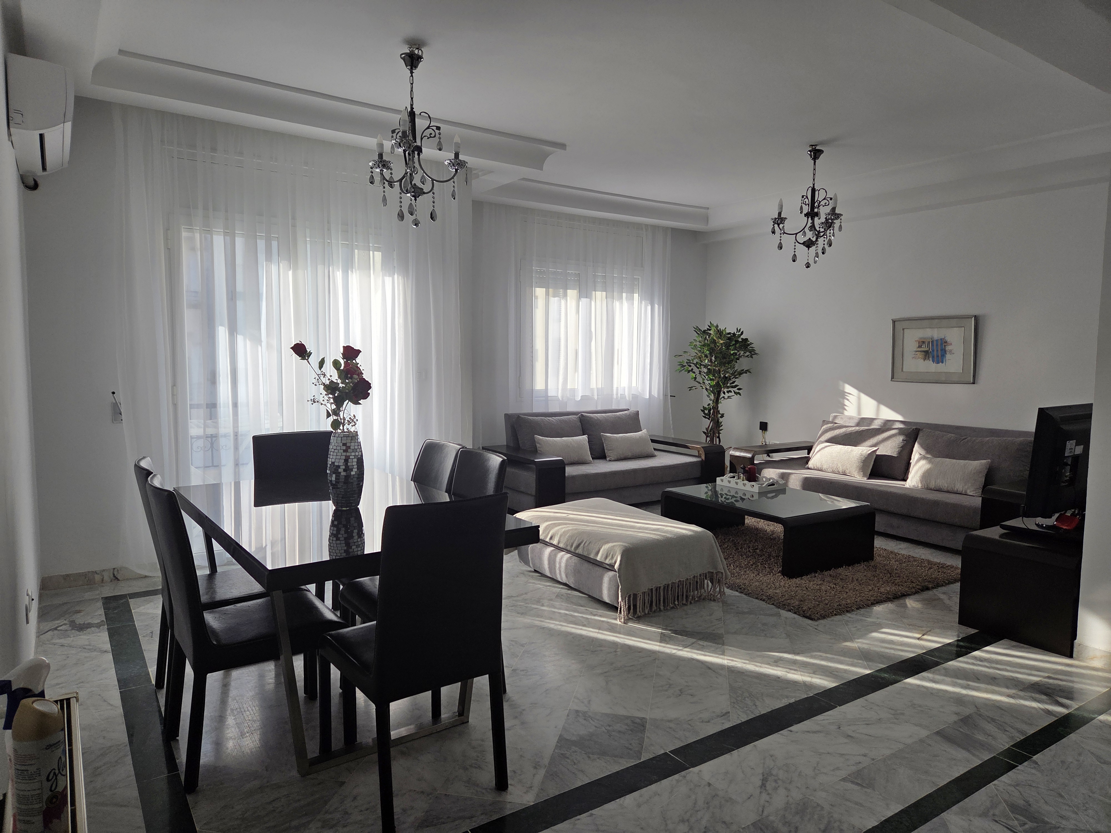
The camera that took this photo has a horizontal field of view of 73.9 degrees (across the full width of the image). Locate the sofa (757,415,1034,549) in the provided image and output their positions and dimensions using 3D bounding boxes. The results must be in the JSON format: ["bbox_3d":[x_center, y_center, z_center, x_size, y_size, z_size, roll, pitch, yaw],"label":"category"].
[{"bbox_3d":[2.724,0.470,6.049,0.900,0.828,2.474,-3,6,-34],"label":"sofa"}]

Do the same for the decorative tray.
[{"bbox_3d":[1.563,0.524,5.900,0.337,0.076,0.409,-2,6,-34],"label":"decorative tray"}]

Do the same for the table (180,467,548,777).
[{"bbox_3d":[-0.856,0.726,2.919,0.923,0.766,1.435,-3,6,-36],"label":"table"}]

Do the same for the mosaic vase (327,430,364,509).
[{"bbox_3d":[-0.809,0.206,2.851,0.144,0.284,0.144,-3,6,-36],"label":"mosaic vase"}]

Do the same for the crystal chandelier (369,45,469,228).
[{"bbox_3d":[-0.701,-1.375,3.639,0.511,0.864,0.511,1,5,0],"label":"crystal chandelier"}]

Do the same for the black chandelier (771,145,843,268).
[{"bbox_3d":[1.834,-1.492,5.280,0.521,0.849,0.521,2,5,11],"label":"black chandelier"}]

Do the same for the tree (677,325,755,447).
[{"bbox_3d":[1.682,-0.124,7.726,0.838,1.687,0.818,2,5,11],"label":"tree"}]

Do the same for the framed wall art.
[{"bbox_3d":[3.145,-0.553,6.190,0.031,0.542,0.716,-3,6,-34],"label":"framed wall art"}]

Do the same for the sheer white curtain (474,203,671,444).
[{"bbox_3d":[0.285,-0.628,7.544,2.454,2.813,0.129,-2,6,-34],"label":"sheer white curtain"}]

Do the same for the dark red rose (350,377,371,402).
[{"bbox_3d":[-0.861,-0.119,3.268,0.095,0.100,0.095,-2,6,-34],"label":"dark red rose"}]

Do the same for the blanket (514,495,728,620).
[{"bbox_3d":[0.386,0.841,4.680,0.861,0.416,1.234,-2,6,-34],"label":"blanket"}]

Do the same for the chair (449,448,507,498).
[{"bbox_3d":[-0.518,0.634,2.969,0.542,0.951,0.424,-3,6,-36],"label":"chair"}]

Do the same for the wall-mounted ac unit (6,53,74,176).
[{"bbox_3d":[-2.046,-1.166,2.944,0.198,0.251,0.789,-2,6,-34],"label":"wall-mounted ac unit"}]

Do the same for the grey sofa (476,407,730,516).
[{"bbox_3d":[0.482,0.417,7.021,2.196,0.868,1.004,-2,6,-34],"label":"grey sofa"}]

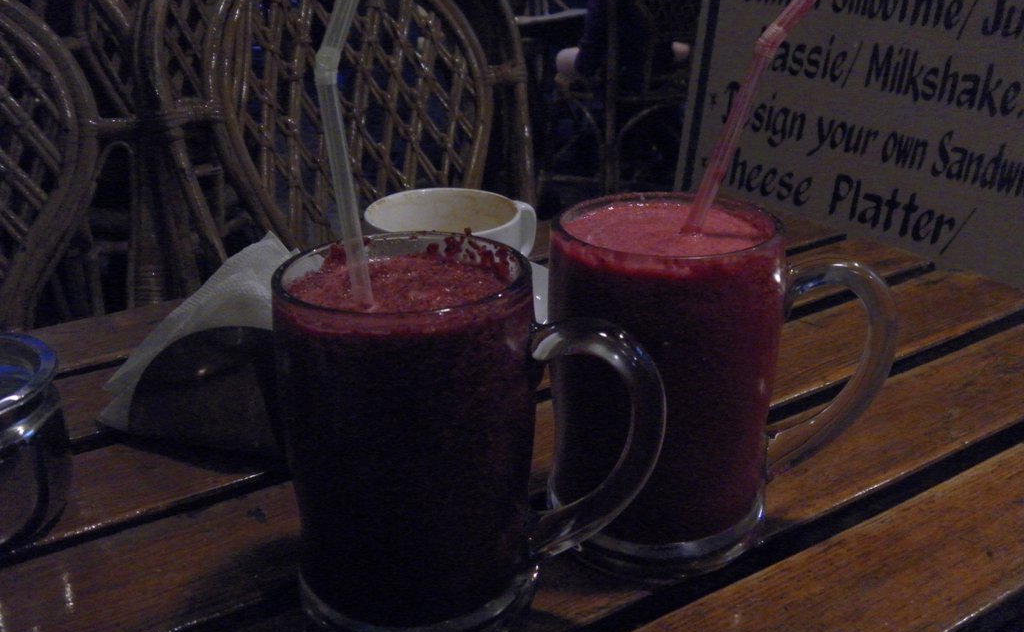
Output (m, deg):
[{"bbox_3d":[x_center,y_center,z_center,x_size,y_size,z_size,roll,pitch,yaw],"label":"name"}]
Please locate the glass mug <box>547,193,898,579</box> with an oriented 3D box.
[{"bbox_3d":[0.080,0.024,0.394,0.128,0.123,0.083,1,22,6],"label":"glass mug"}]

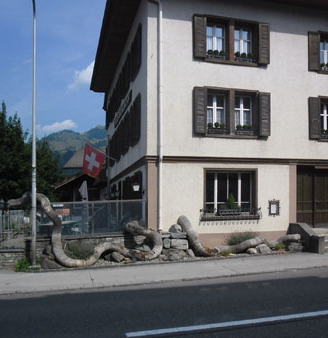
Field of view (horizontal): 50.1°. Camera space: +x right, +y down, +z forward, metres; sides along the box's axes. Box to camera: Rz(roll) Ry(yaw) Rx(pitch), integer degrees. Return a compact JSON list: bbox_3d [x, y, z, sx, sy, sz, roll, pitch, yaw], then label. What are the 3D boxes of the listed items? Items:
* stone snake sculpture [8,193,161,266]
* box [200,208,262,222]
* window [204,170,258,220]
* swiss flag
[{"bbox_3d":[-2.171,1.635,9.650,4.050,1.920,1.000,0,-4,-15],"label":"stone snake sculpture"},{"bbox_3d":[2.159,1.509,11.400,2.150,0.450,0.300,0,-4,-15],"label":"box"},{"bbox_3d":[2.206,0.813,11.650,1.920,1.530,0.250,0,-4,-15],"label":"window"},{"bbox_3d":[-3.340,-0.411,17.000,1.100,1.650,0.300,0,-4,-15],"label":"swiss flag"}]

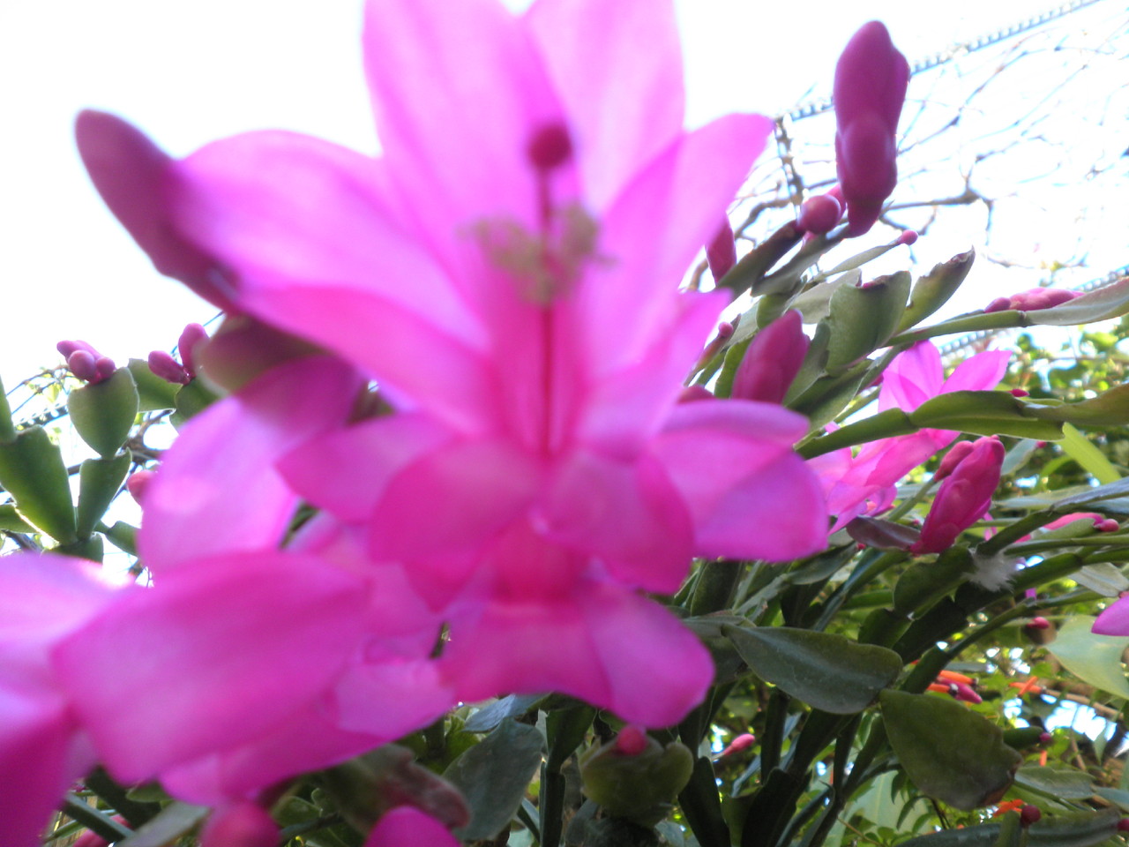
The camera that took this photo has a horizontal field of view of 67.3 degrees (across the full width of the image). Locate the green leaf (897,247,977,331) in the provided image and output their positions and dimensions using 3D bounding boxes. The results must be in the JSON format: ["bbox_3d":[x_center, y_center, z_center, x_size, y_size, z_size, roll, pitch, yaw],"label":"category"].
[{"bbox_3d":[0.116,-0.042,0.265,0.013,0.034,0.010,41,-6,9],"label":"green leaf"}]

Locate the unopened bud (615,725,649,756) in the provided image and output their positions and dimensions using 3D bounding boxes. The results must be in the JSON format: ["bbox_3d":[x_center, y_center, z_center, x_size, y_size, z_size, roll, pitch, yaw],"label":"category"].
[{"bbox_3d":[0.013,0.061,0.163,0.007,0.007,0.006,0,-58,0],"label":"unopened bud"}]

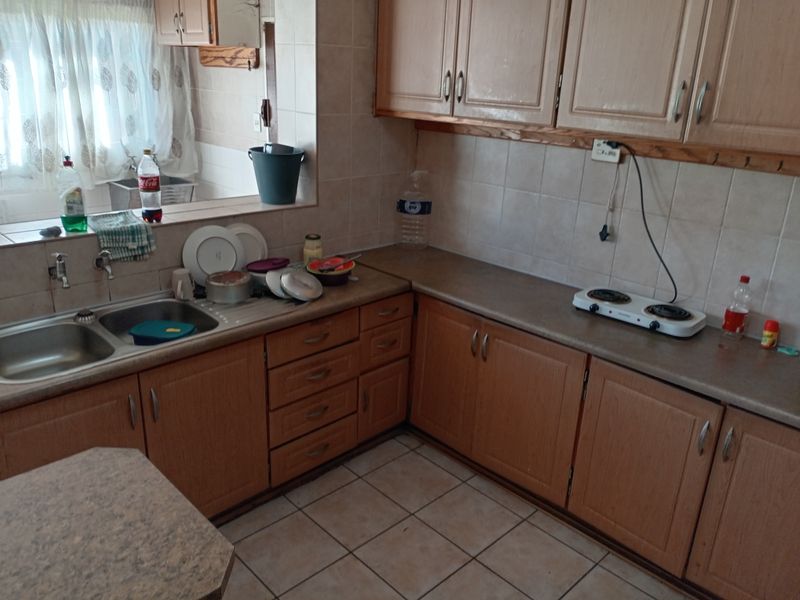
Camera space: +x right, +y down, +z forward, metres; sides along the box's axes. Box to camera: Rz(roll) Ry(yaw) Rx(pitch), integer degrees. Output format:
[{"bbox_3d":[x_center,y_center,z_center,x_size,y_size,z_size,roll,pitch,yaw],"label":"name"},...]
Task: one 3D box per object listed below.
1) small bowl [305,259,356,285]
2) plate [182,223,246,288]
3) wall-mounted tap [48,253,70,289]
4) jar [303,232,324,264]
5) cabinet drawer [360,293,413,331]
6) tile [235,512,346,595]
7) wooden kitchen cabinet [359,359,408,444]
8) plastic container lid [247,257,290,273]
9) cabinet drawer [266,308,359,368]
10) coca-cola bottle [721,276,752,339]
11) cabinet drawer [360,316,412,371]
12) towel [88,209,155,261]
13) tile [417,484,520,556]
[{"bbox_3d":[-0.303,-0.119,2.803,0.215,0.080,0.215,2,20,-1],"label":"small bowl"},{"bbox_3d":[-0.795,-0.188,2.686,0.273,0.273,0.026,-12,10,-34],"label":"plate"},{"bbox_3d":[-1.235,-0.113,2.265,0.068,0.121,0.141,-16,27,-41],"label":"wall-mounted tap"},{"bbox_3d":[-0.429,-0.238,3.040,0.089,0.147,0.089,2,20,-1],"label":"jar"},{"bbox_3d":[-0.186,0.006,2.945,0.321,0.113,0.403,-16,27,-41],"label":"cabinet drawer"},{"bbox_3d":[-0.425,0.974,2.416,0.331,0.010,0.331,-16,27,-42],"label":"tile"},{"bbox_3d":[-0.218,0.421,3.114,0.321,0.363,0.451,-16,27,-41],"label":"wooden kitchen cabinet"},{"bbox_3d":[-0.576,-0.153,2.722,0.190,0.022,0.190,-3,20,1],"label":"plastic container lid"},{"bbox_3d":[-0.470,0.100,2.653,0.457,0.138,0.410,-16,27,-42],"label":"cabinet drawer"},{"bbox_3d":[1.279,0.029,2.342,0.084,0.249,0.084,-16,27,-42],"label":"coca-cola bottle"},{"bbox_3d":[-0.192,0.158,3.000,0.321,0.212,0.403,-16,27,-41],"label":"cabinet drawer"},{"bbox_3d":[-1.156,-0.254,2.533,0.225,0.150,0.286,-16,27,-42],"label":"towel"},{"bbox_3d":[0.293,0.922,2.638,0.331,0.010,0.331,-16,27,-42],"label":"tile"}]

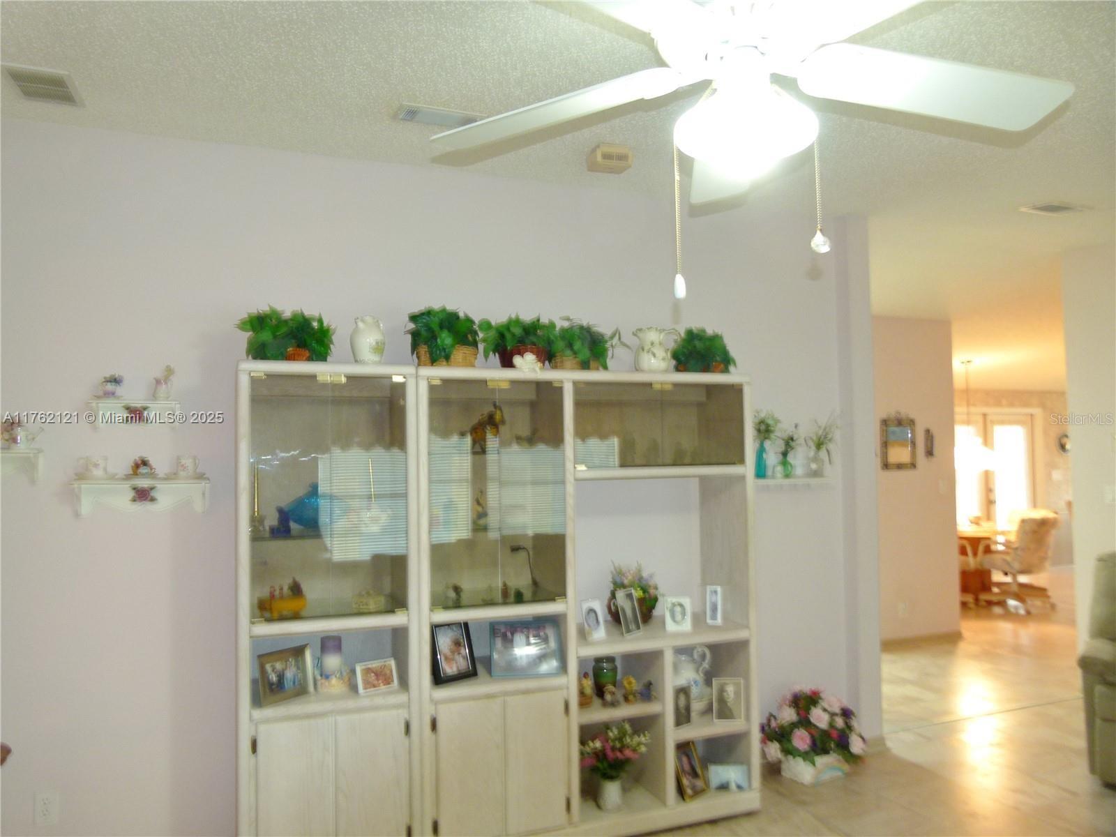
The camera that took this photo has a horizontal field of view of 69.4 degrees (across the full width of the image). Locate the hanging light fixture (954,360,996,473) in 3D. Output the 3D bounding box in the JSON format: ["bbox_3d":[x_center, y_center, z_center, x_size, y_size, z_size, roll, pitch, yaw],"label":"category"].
[{"bbox_3d":[4.224,-0.015,8.312,0.510,1.130,0.510,0,-2,-20],"label":"hanging light fixture"}]

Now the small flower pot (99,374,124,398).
[{"bbox_3d":[-1.605,-0.117,2.896,0.070,0.086,0.064,0,-3,-21],"label":"small flower pot"}]

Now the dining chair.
[{"bbox_3d":[4.511,1.353,7.934,0.570,0.940,0.620,0,-2,-18],"label":"dining chair"}]

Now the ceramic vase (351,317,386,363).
[{"bbox_3d":[-0.765,-0.305,3.248,0.142,0.215,0.138,0,-2,-20],"label":"ceramic vase"}]

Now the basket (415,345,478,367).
[{"bbox_3d":[-0.458,-0.247,3.337,0.260,0.110,0.210,0,-2,-20],"label":"basket"}]

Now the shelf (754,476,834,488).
[{"bbox_3d":[1.170,0.324,4.107,0.500,0.052,0.120,0,-2,-20],"label":"shelf"}]

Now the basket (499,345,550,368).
[{"bbox_3d":[-0.148,-0.253,3.451,0.220,0.120,0.200,0,-2,-20],"label":"basket"}]

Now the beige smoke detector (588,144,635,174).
[{"bbox_3d":[0.206,-1.018,3.171,0.132,0.077,0.086,0,-3,-22],"label":"beige smoke detector"}]

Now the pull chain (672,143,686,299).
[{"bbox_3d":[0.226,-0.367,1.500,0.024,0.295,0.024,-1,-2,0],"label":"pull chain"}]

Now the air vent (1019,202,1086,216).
[{"bbox_3d":[2.459,-1.031,4.002,0.285,0.018,0.160,0,1,-22],"label":"air vent"}]

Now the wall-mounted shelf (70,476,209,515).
[{"bbox_3d":[-1.515,0.283,2.943,0.444,0.137,0.130,0,-3,-22],"label":"wall-mounted shelf"}]

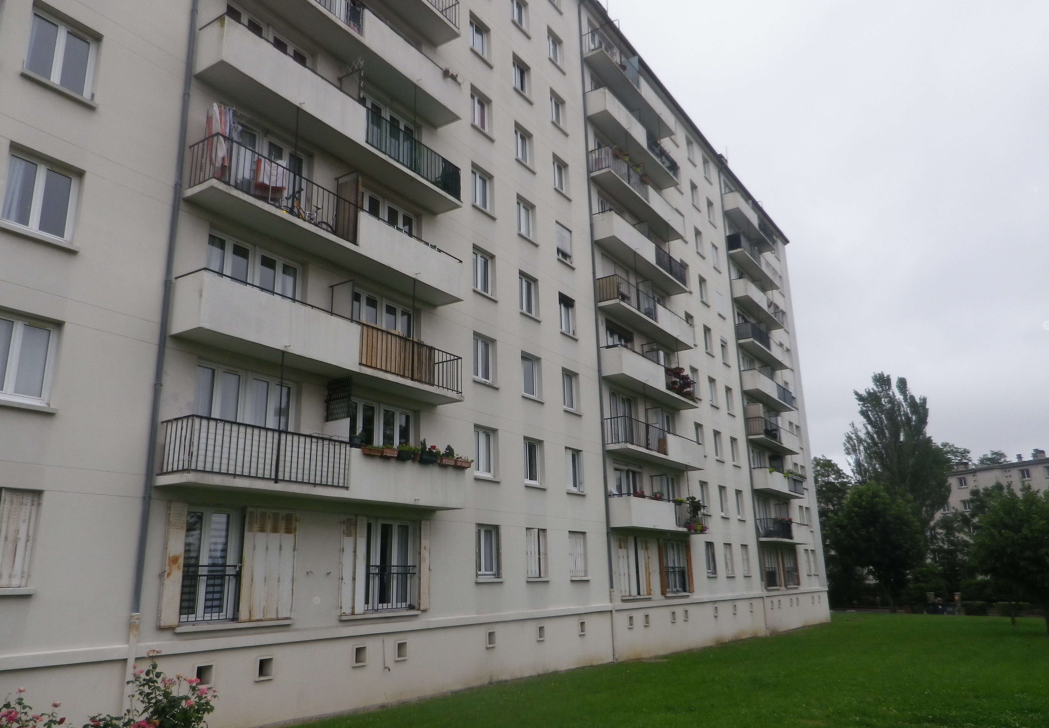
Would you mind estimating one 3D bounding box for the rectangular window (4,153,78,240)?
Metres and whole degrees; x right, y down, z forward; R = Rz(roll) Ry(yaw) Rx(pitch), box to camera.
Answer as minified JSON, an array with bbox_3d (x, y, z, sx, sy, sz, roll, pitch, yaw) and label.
[{"bbox_3d":[-8.023,-2.735,12.470,0.138,1.293,1.155,-12,-19,32],"label":"rectangular window"}]

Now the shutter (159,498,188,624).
[{"bbox_3d":[-6.031,3.429,13.031,0.102,2.088,0.316,-12,-19,32],"label":"shutter"}]

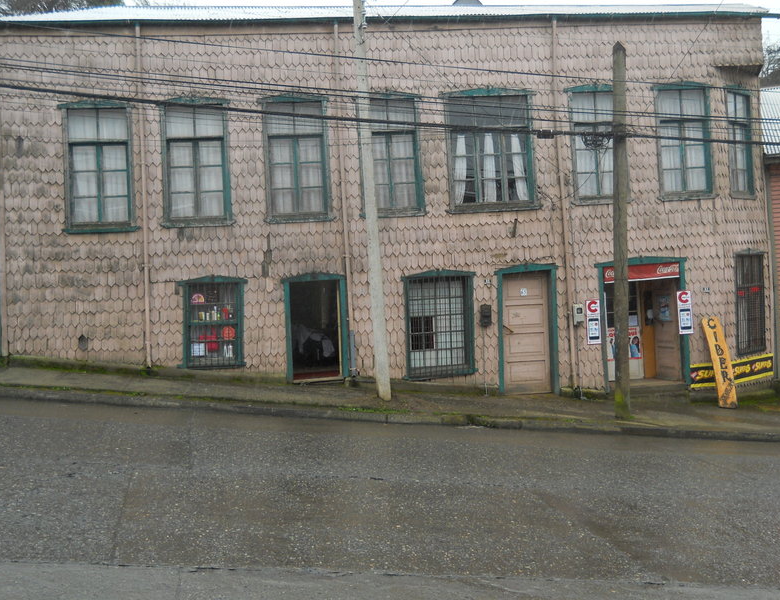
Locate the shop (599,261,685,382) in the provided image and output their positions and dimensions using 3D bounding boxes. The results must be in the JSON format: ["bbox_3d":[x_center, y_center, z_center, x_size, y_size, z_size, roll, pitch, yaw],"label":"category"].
[{"bbox_3d":[5.012,0.442,17.269,1.734,2.492,0.500,-3,-1,-10],"label":"shop"}]

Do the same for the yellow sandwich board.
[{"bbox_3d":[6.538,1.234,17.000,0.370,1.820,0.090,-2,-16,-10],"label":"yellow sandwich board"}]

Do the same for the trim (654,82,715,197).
[{"bbox_3d":[5.826,-3.172,16.967,1.014,2.140,0.170,-3,-1,-10],"label":"trim"}]

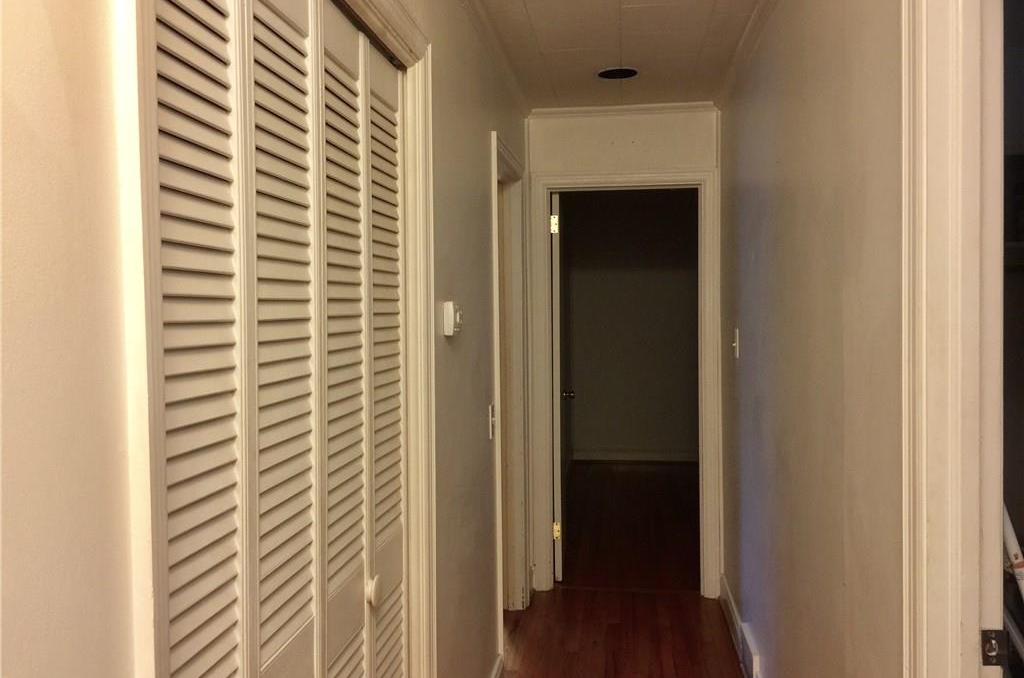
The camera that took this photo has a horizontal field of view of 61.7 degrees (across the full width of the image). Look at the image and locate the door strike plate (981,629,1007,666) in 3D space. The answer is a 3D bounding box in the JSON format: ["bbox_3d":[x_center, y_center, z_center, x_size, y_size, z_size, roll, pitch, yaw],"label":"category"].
[{"bbox_3d":[0.753,0.482,1.338,0.042,0.056,0.006,-1,2,8],"label":"door strike plate"}]

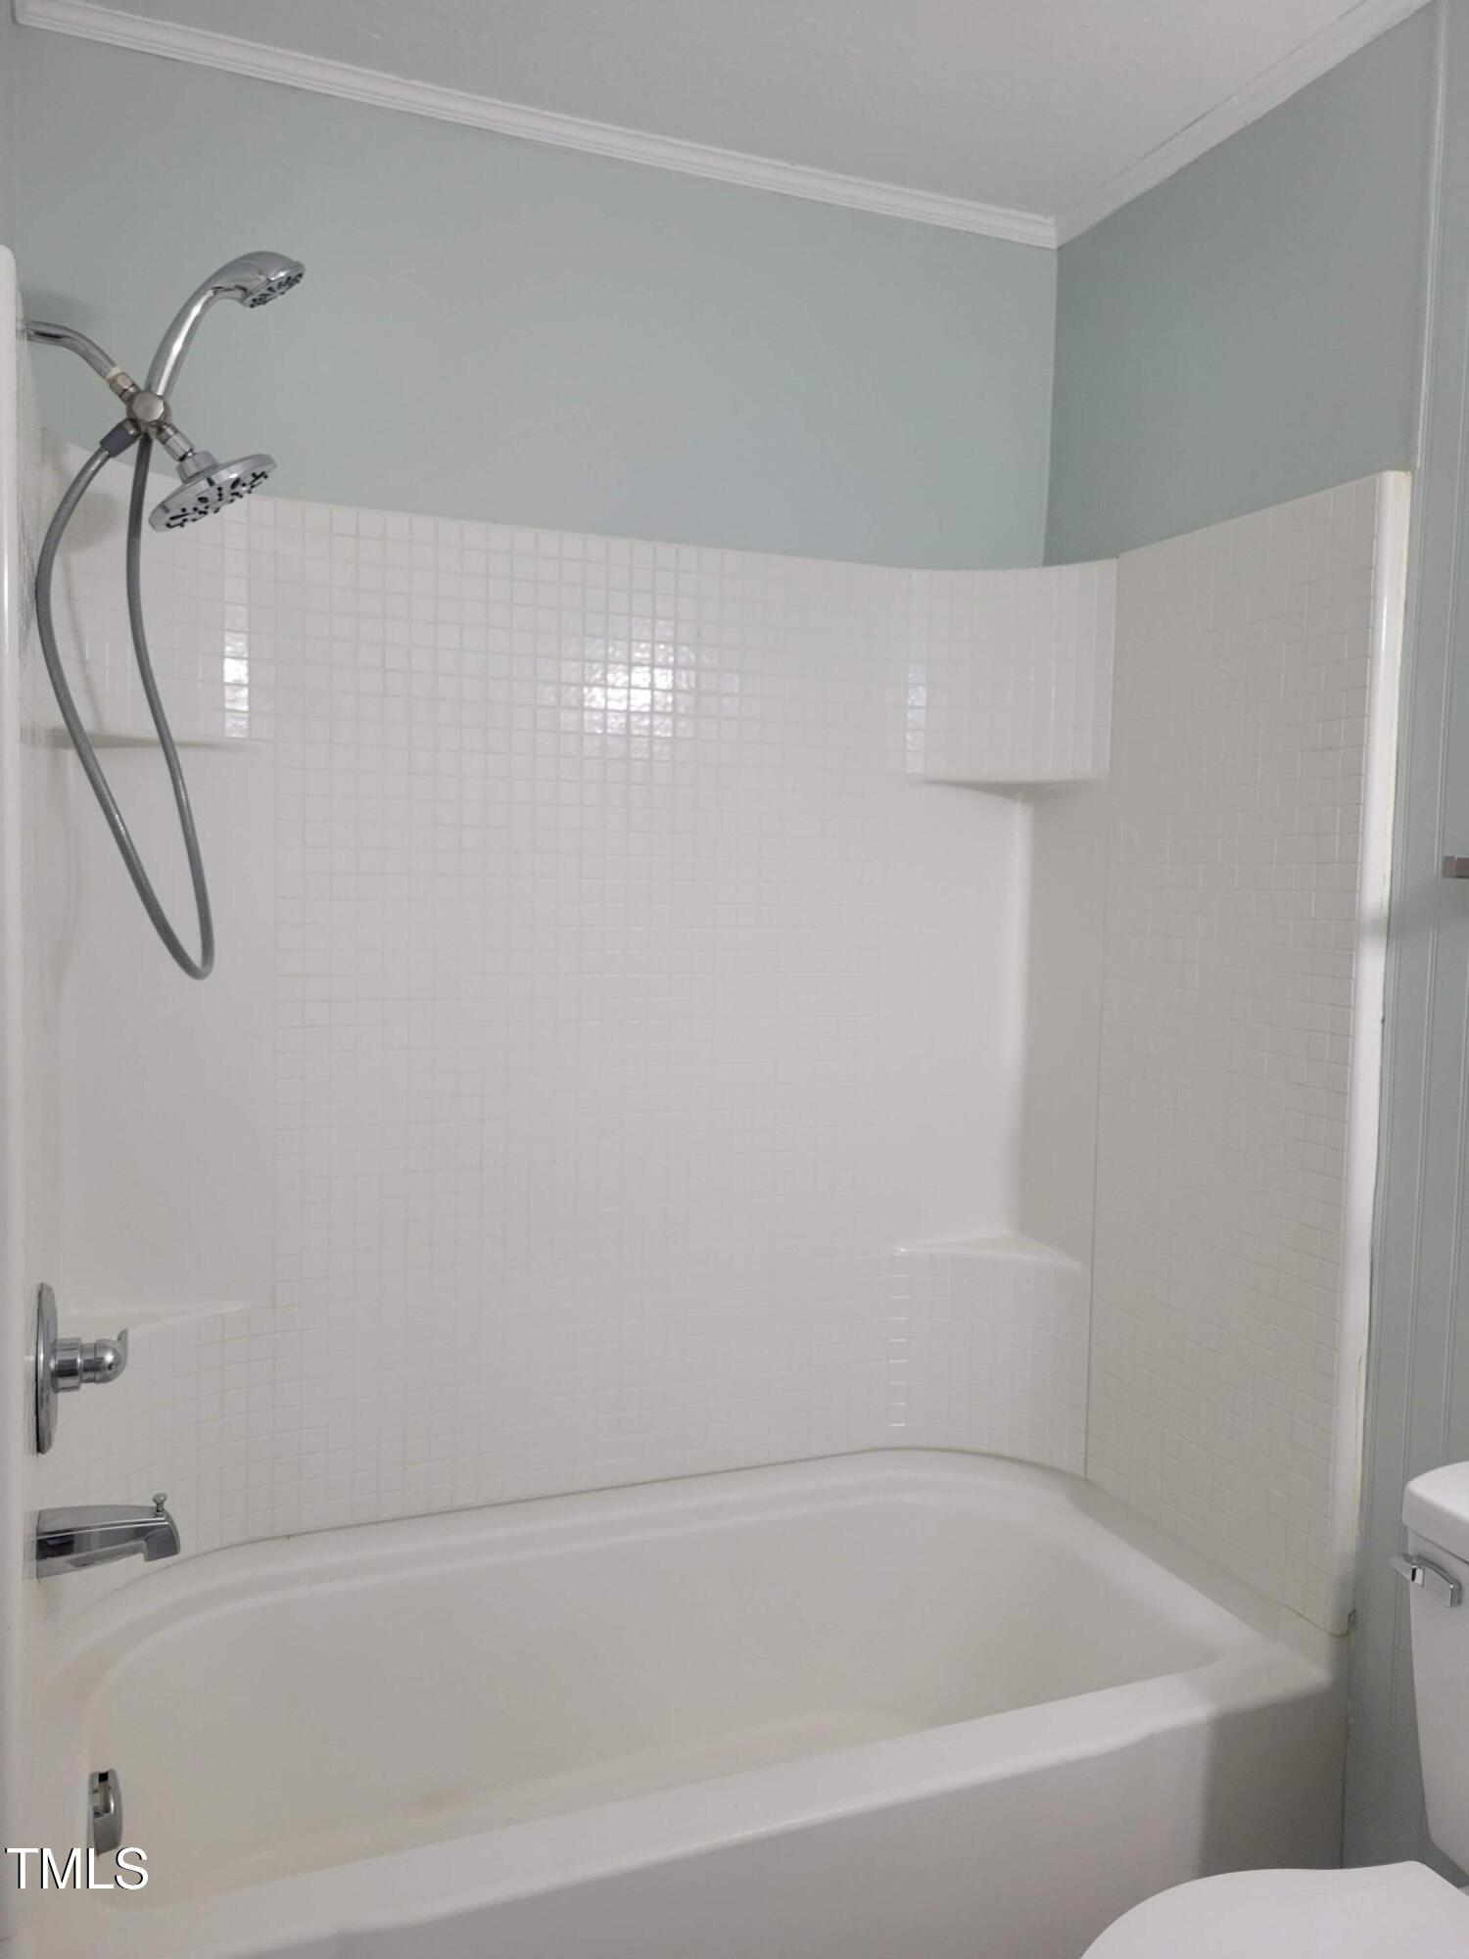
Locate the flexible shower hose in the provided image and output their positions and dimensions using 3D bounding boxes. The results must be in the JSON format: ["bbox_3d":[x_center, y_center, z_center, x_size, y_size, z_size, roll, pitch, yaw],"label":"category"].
[{"bbox_3d":[-0.630,-0.285,1.525,0.167,0.567,0.082,-1,4,-23],"label":"flexible shower hose"}]

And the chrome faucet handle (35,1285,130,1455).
[{"bbox_3d":[-0.687,0.407,1.554,0.089,0.183,0.181,-1,4,-23],"label":"chrome faucet handle"}]

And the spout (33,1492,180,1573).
[{"bbox_3d":[-0.668,0.590,1.573,0.137,0.059,0.063,-1,4,-23],"label":"spout"}]

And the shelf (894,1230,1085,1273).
[{"bbox_3d":[0.398,0.443,2.307,0.237,0.024,0.228,-1,4,-23],"label":"shelf"}]

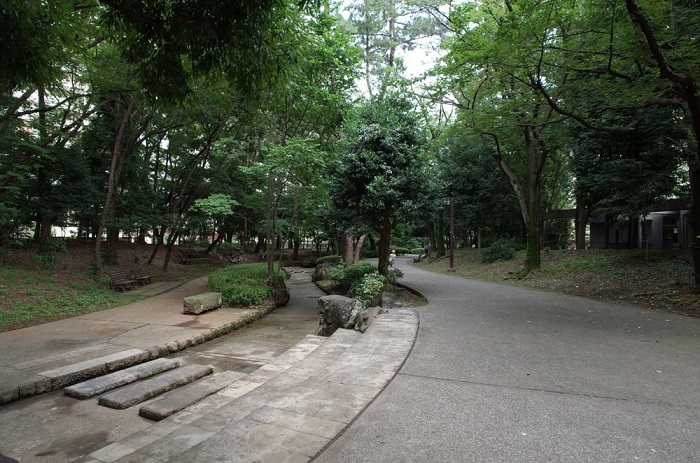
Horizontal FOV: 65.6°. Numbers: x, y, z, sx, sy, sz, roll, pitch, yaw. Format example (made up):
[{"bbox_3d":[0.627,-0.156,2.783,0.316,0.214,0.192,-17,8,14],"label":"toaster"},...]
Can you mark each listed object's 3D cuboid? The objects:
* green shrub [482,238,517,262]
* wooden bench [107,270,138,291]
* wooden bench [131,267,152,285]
[{"bbox_3d":[9.297,1.189,34.000,2.000,1.450,2.200,0,-2,0],"label":"green shrub"},{"bbox_3d":[-9.635,2.105,23.000,0.600,0.760,1.500,0,-2,5],"label":"wooden bench"},{"bbox_3d":[-9.866,2.106,25.700,0.600,0.760,1.500,0,-2,5],"label":"wooden bench"}]

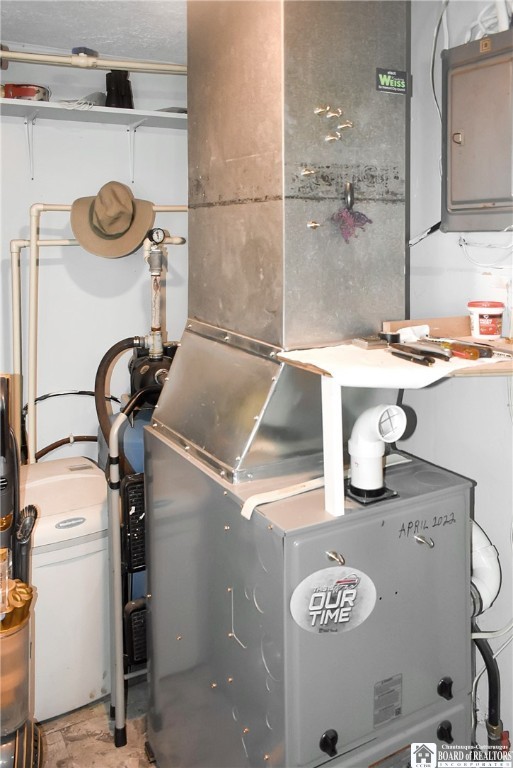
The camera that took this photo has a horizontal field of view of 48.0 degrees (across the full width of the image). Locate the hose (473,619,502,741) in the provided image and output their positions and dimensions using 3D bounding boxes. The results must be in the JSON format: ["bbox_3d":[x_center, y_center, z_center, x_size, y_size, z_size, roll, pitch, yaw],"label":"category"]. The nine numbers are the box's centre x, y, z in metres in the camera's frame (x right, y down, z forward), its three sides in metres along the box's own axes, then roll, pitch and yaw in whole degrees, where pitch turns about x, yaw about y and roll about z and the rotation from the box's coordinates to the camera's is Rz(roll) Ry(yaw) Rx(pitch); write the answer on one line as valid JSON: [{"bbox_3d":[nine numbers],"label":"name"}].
[{"bbox_3d":[0.565,0.725,1.410,0.062,0.290,0.045,-5,11,-28],"label":"hose"}]

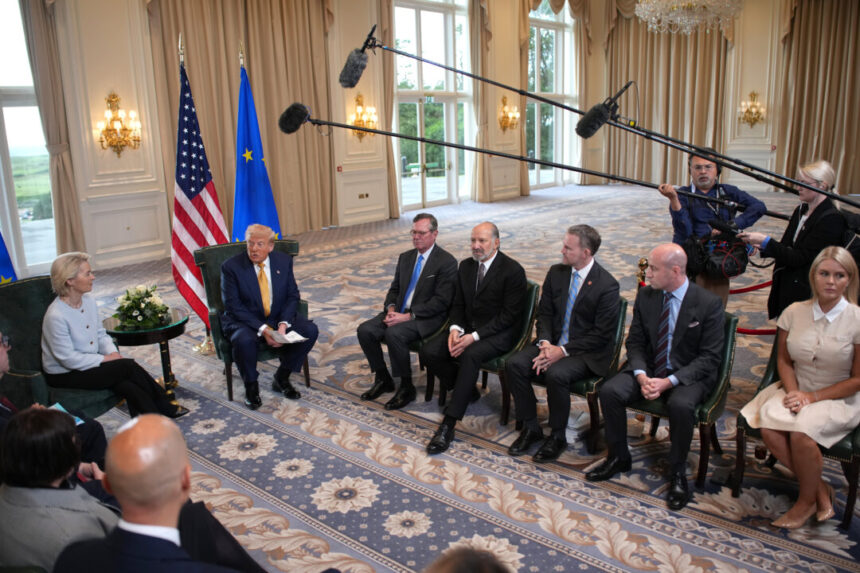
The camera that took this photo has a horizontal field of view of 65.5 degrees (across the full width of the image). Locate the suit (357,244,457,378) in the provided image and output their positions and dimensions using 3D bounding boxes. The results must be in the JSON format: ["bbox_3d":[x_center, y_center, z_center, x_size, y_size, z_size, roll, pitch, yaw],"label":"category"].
[{"bbox_3d":[-0.127,0.206,4.967,0.750,0.960,0.600,-14,17,-43],"label":"suit"}]

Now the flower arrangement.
[{"bbox_3d":[-2.179,0.132,5.005,0.430,0.320,0.410,-8,13,-22],"label":"flower arrangement"}]

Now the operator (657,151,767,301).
[{"bbox_3d":[1.875,-0.068,4.560,0.700,1.730,0.500,2,13,19],"label":"operator"}]

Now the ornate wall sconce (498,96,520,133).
[{"bbox_3d":[2.242,-4.673,18.188,0.376,1.034,0.639,9,17,40],"label":"ornate wall sconce"}]

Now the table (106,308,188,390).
[{"bbox_3d":[-2.159,0.553,5.185,0.680,0.600,0.680,-8,13,-22],"label":"table"}]

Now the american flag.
[{"bbox_3d":[-2.015,-0.802,5.897,0.536,2.312,0.338,-7,14,-18],"label":"american flag"}]

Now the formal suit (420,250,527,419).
[{"bbox_3d":[0.308,0.310,4.422,0.545,0.959,0.686,9,17,40],"label":"formal suit"}]

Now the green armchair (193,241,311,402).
[{"bbox_3d":[-1.357,0.227,5.275,0.790,1.060,0.790,-8,14,-22],"label":"green armchair"}]

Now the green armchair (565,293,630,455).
[{"bbox_3d":[0.903,0.471,4.185,0.573,0.891,0.583,9,17,40],"label":"green armchair"}]

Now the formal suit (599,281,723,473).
[{"bbox_3d":[1.270,0.469,3.624,0.620,0.921,0.508,-13,17,-39],"label":"formal suit"}]

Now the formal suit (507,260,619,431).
[{"bbox_3d":[0.852,0.340,4.157,0.600,0.970,0.760,8,16,41],"label":"formal suit"}]

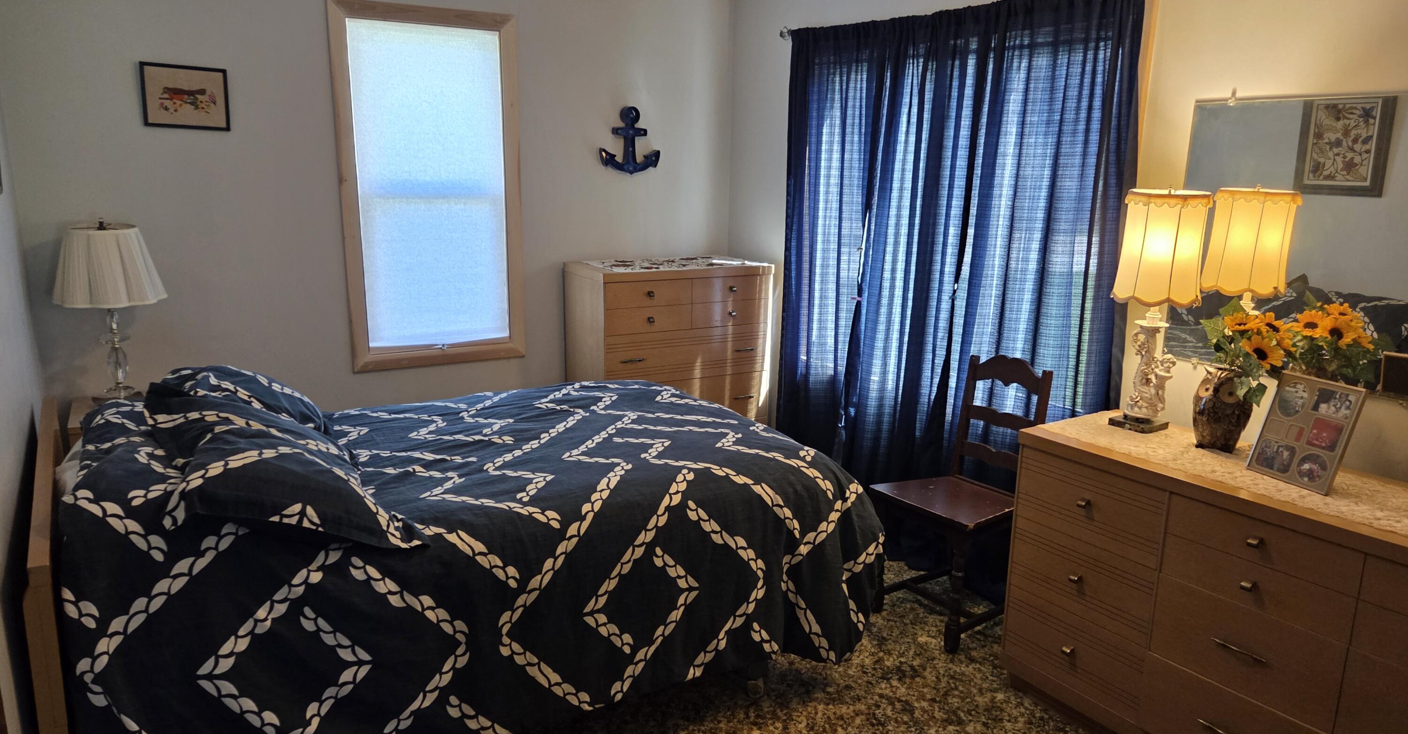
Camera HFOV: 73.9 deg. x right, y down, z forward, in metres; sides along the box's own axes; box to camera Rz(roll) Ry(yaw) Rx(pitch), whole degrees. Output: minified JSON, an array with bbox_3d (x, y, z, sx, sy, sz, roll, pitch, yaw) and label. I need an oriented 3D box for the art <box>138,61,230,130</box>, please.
[{"bbox_3d":[-1.908,-0.996,3.452,0.281,0.228,0.024,-7,15,-31],"label":"art"}]

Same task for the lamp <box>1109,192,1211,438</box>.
[{"bbox_3d":[1.268,-0.157,2.630,0.236,0.668,0.236,-7,15,-31],"label":"lamp"}]

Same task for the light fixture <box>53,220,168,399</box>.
[{"bbox_3d":[-2.002,-0.178,3.179,0.335,0.636,0.335,-7,15,-31],"label":"light fixture"}]

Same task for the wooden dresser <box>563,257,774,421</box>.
[{"bbox_3d":[-0.167,0.072,4.401,0.838,1.115,0.472,-6,14,-27],"label":"wooden dresser"}]

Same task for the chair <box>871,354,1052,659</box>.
[{"bbox_3d":[0.862,0.436,3.183,0.400,0.910,0.430,-7,15,-31],"label":"chair"}]

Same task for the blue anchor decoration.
[{"bbox_3d":[-0.351,-1.065,4.416,0.327,0.310,0.045,-7,15,-31],"label":"blue anchor decoration"}]

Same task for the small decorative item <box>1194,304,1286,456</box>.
[{"bbox_3d":[1.425,0.033,2.519,0.220,0.390,0.190,11,16,38],"label":"small decorative item"}]

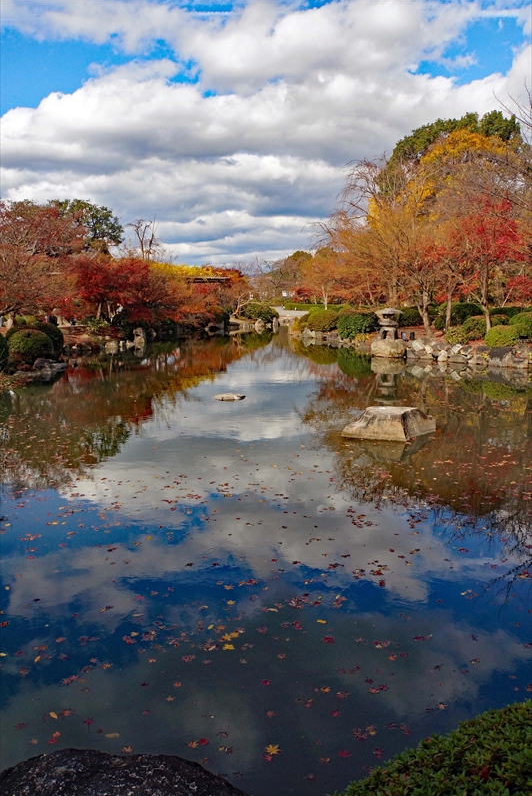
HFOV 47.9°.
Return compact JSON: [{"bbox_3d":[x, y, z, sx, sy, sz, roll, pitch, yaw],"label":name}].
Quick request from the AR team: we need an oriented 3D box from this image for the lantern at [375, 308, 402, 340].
[{"bbox_3d":[4.521,-2.680,21.858,1.059,1.183,1.059,2,10,11],"label":"lantern"}]

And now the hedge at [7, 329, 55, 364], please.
[{"bbox_3d":[-7.432,-1.616,19.000,1.470,1.150,1.400,-4,10,-21],"label":"hedge"}]

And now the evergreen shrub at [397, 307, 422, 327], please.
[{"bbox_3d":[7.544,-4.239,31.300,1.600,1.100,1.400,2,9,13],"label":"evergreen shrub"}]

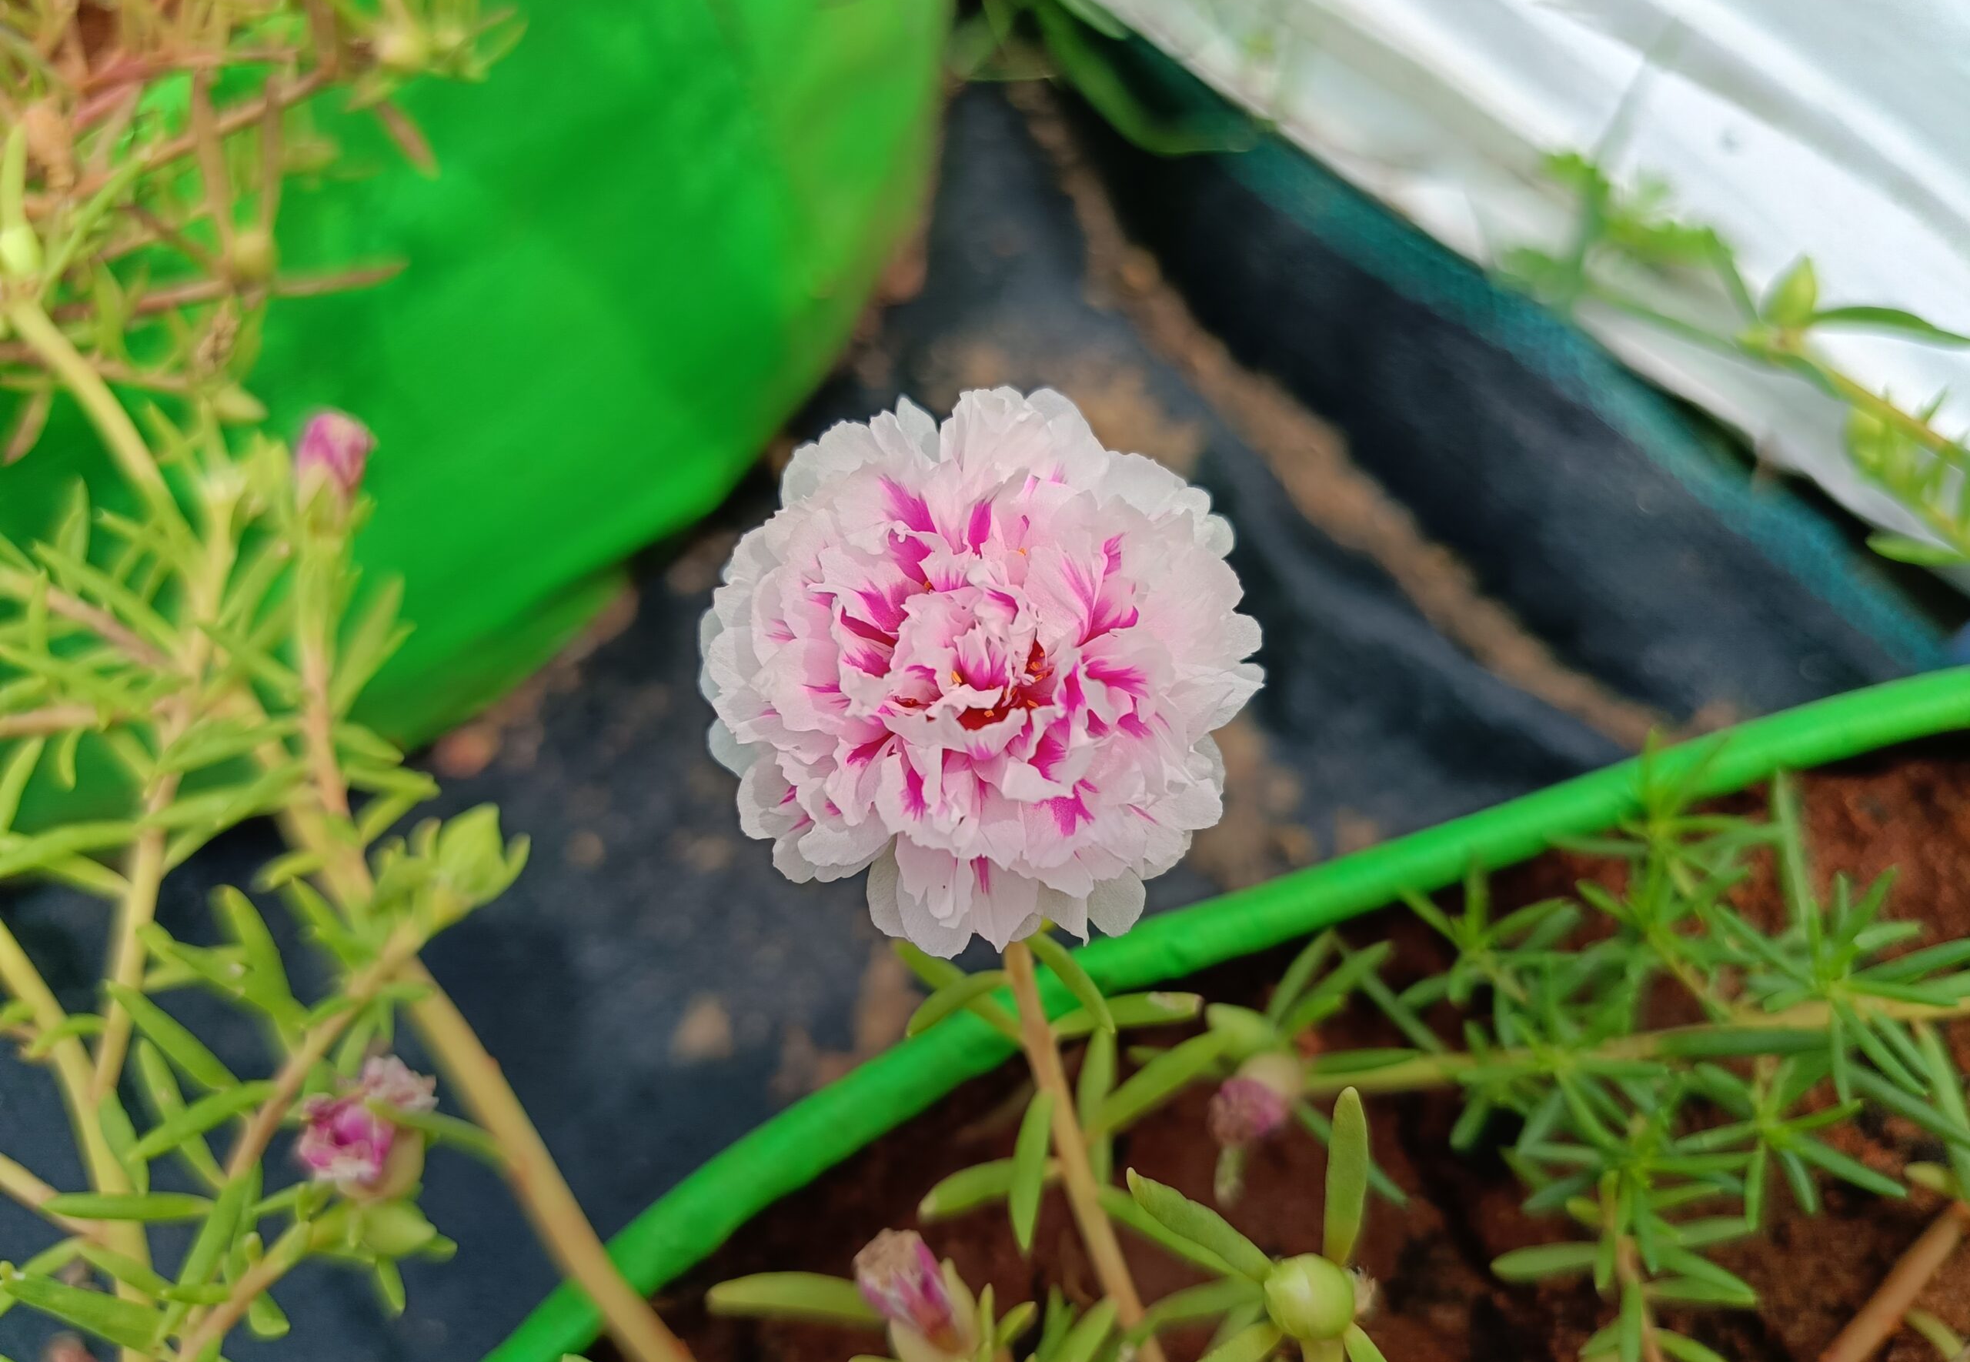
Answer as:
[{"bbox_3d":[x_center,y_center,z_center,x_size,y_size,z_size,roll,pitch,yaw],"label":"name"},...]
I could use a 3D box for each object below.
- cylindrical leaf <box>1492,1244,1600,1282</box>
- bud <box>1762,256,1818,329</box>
[{"bbox_3d":[0.076,0.079,0.185,0.015,0.004,0.004,-7,44,-6],"label":"cylindrical leaf"},{"bbox_3d":[0.130,-0.062,0.220,0.007,0.011,0.007,19,24,5],"label":"bud"}]

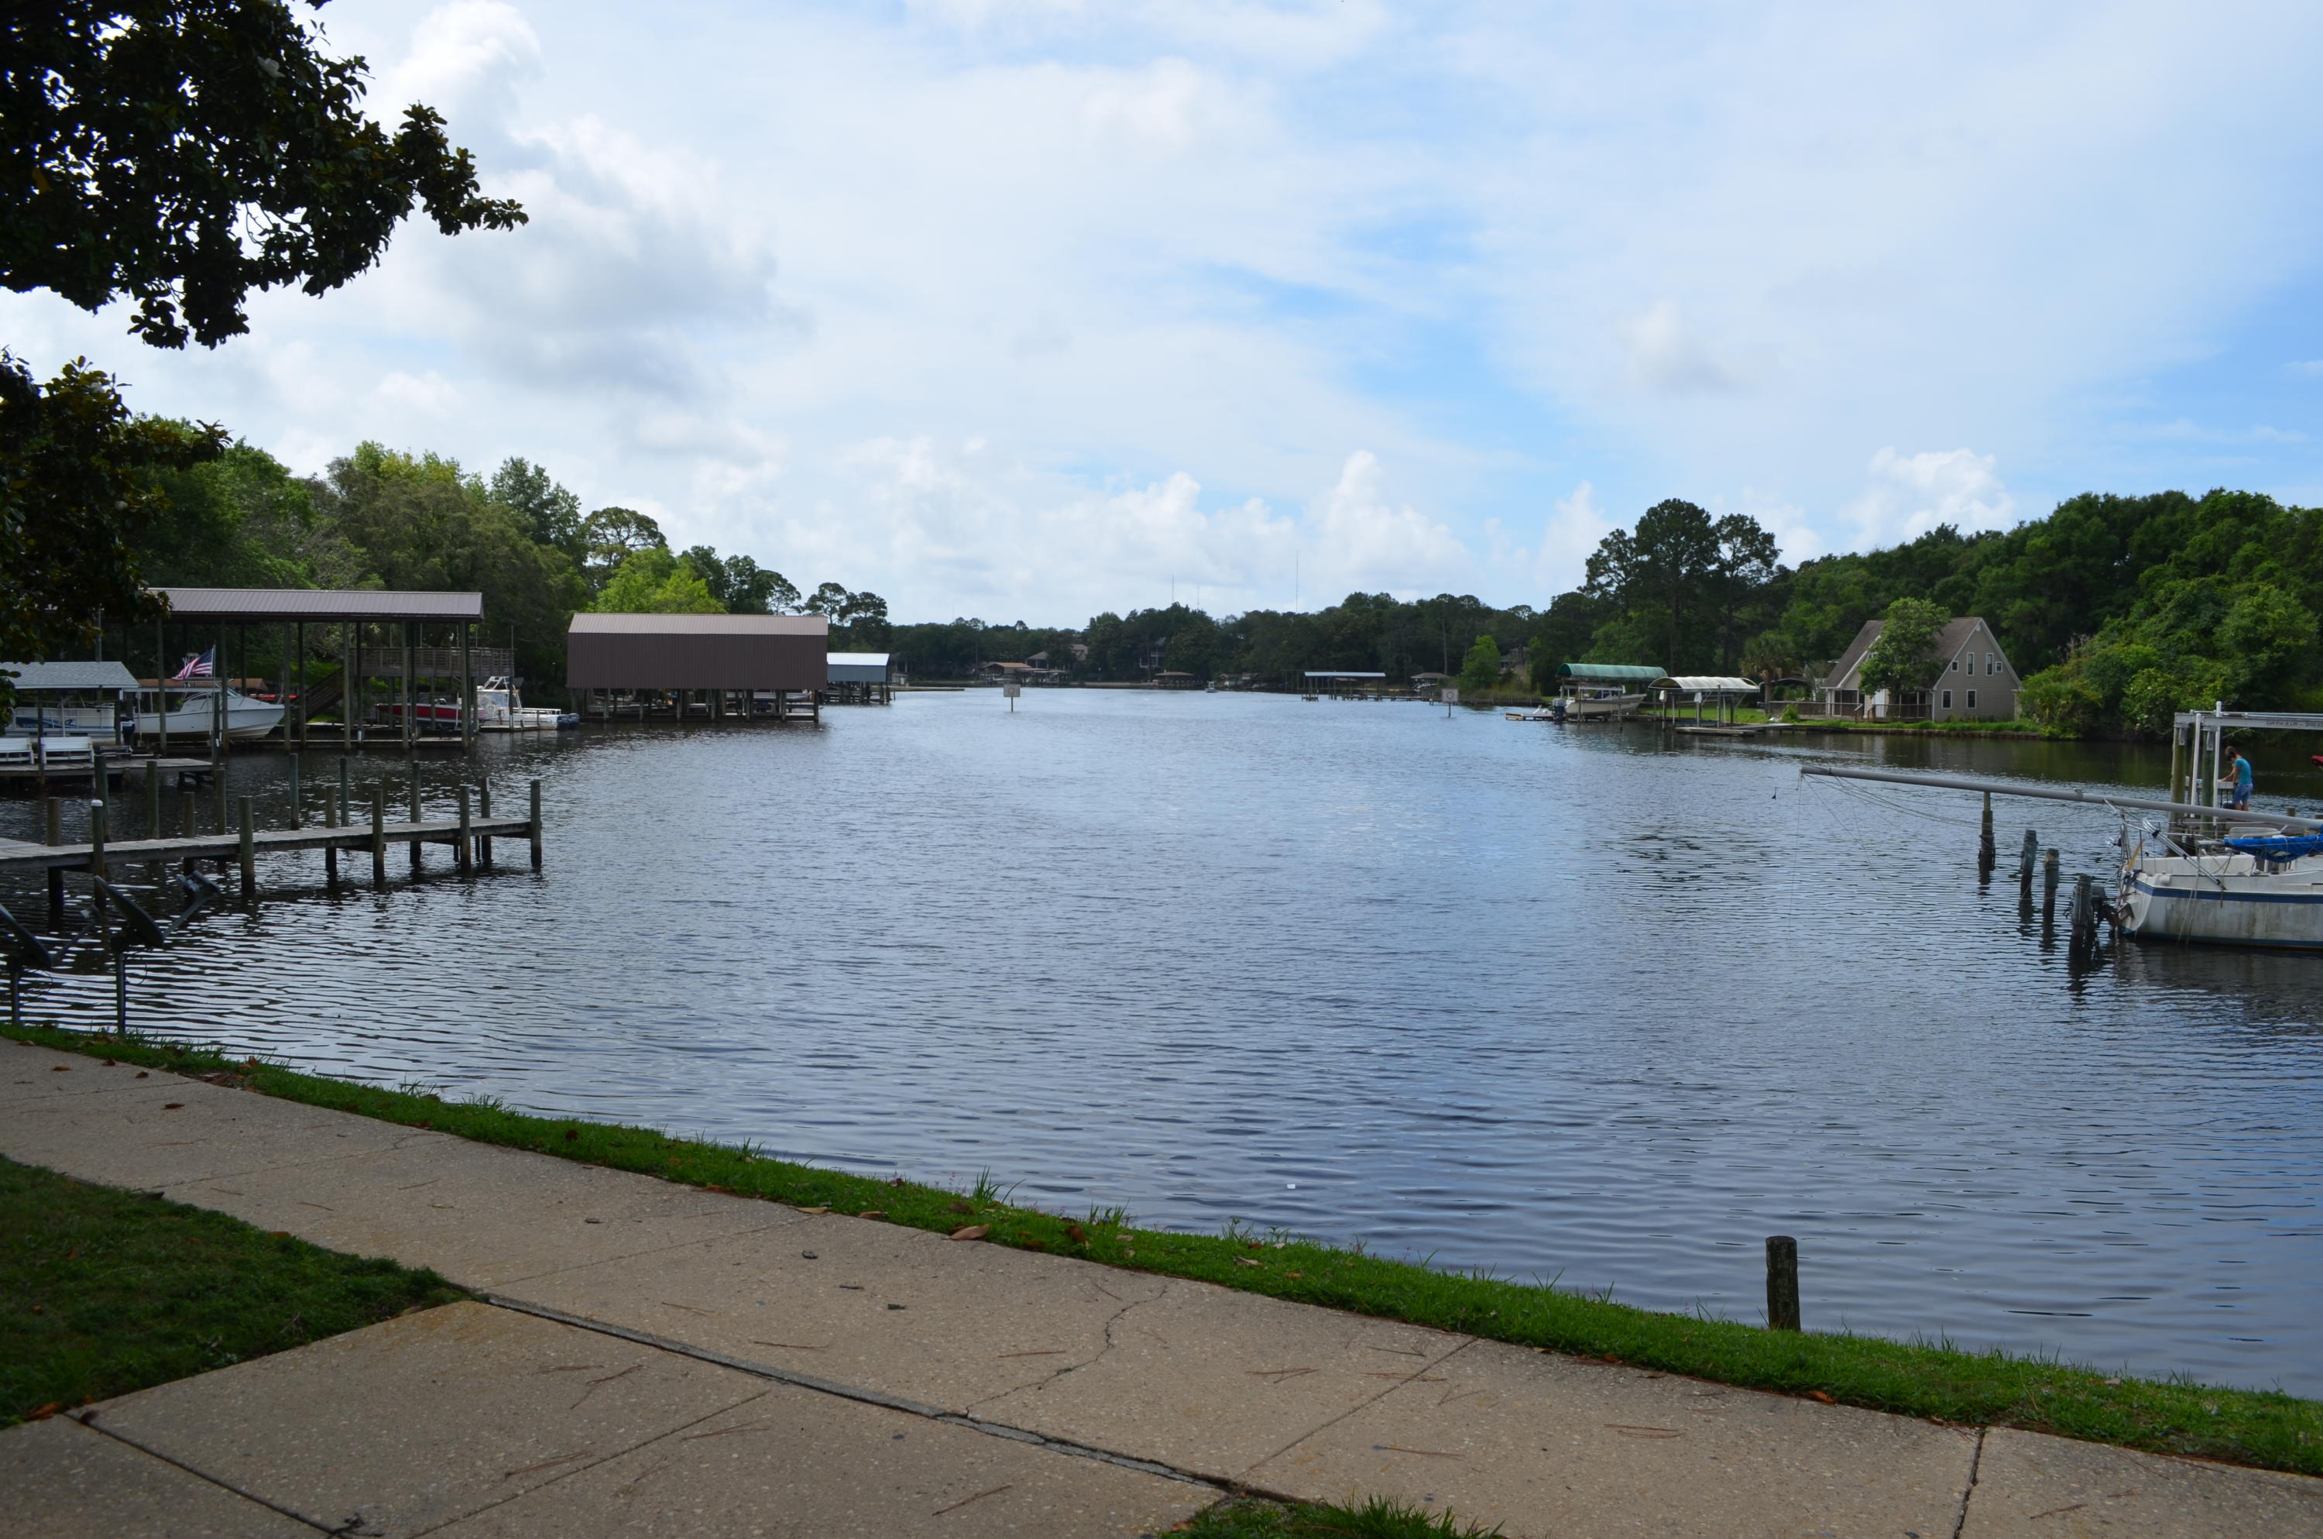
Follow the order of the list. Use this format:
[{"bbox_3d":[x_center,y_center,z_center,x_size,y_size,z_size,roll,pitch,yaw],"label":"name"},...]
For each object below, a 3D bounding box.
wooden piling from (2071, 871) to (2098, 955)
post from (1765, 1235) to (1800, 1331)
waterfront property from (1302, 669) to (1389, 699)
[{"bbox_3d":[13.523,2.102,25.500,0.340,1.120,0.340,1,3,0],"label":"wooden piling"},{"bbox_3d":[2.074,1.715,5.800,0.106,0.325,0.106,1,3,0],"label":"post"},{"bbox_3d":[30.199,-13.767,285.000,14.000,4.700,9.000,1,3,6],"label":"waterfront property"}]

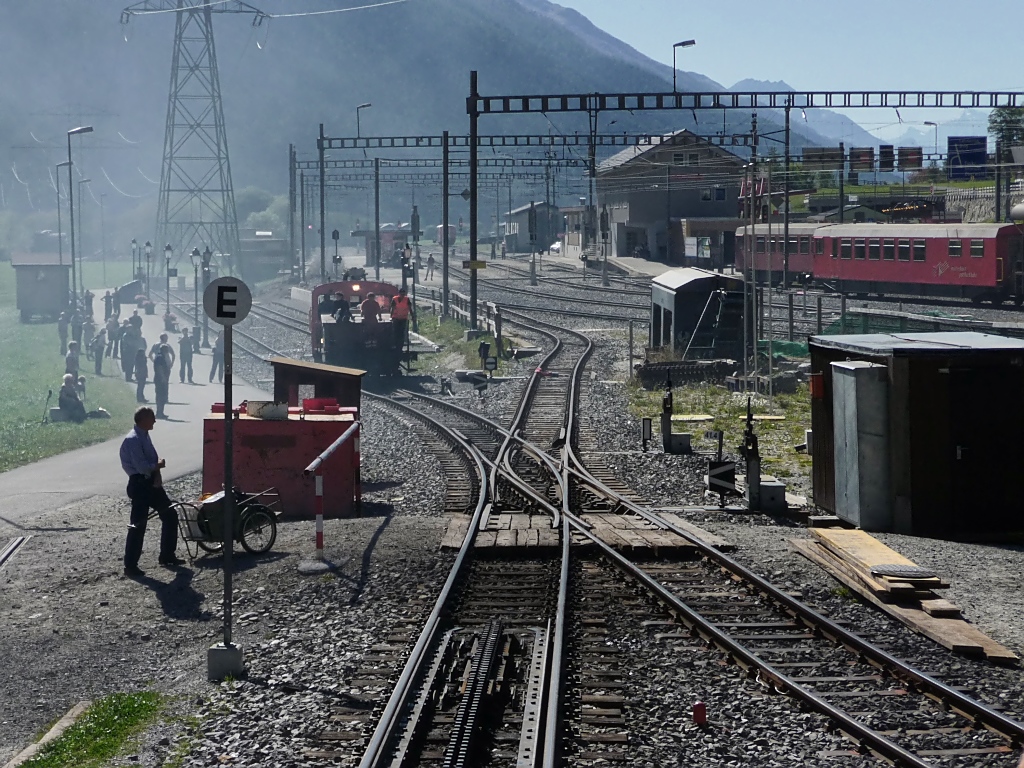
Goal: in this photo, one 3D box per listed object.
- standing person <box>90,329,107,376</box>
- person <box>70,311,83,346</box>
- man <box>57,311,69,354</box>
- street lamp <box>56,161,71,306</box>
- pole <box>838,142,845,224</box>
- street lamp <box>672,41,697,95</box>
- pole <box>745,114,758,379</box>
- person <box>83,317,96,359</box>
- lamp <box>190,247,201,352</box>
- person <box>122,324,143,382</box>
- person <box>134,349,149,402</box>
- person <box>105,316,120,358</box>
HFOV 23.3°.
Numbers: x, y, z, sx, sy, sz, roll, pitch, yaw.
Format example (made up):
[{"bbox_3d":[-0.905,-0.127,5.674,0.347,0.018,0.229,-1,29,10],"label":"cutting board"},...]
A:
[{"bbox_3d":[-13.728,-1.046,82.500,0.500,1.600,0.500,-1,4,-6],"label":"standing person"},{"bbox_3d":[-17.068,-2.040,97.500,0.520,1.726,0.380,-2,4,-27],"label":"person"},{"bbox_3d":[-17.637,-1.981,97.500,0.460,1.687,0.360,-2,4,-27],"label":"man"},{"bbox_3d":[-26.983,-8.934,150.000,1.000,8.800,0.250,0,4,0],"label":"street lamp"},{"bbox_3d":[23.603,-12.679,178.000,0.300,9.241,0.300,0,4,0],"label":"pole"},{"bbox_3d":[6.560,-12.074,94.500,0.860,1.978,0.260,-1,4,-9],"label":"street lamp"},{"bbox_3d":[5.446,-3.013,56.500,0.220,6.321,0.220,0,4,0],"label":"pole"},{"bbox_3d":[-16.938,-1.862,99.500,0.520,1.700,0.400,-3,4,-37],"label":"person"},{"bbox_3d":[-12.534,-3.350,98.500,0.400,4.083,0.400,0,4,0],"label":"lamp"},{"bbox_3d":[-12.065,-0.970,79.000,0.580,1.812,0.420,-1,4,-21],"label":"person"},{"bbox_3d":[-9.907,-0.229,66.500,0.380,1.421,0.450,-2,4,-24],"label":"person"},{"bbox_3d":[-15.916,-1.873,99.000,0.580,1.720,0.420,-3,4,-37],"label":"person"}]

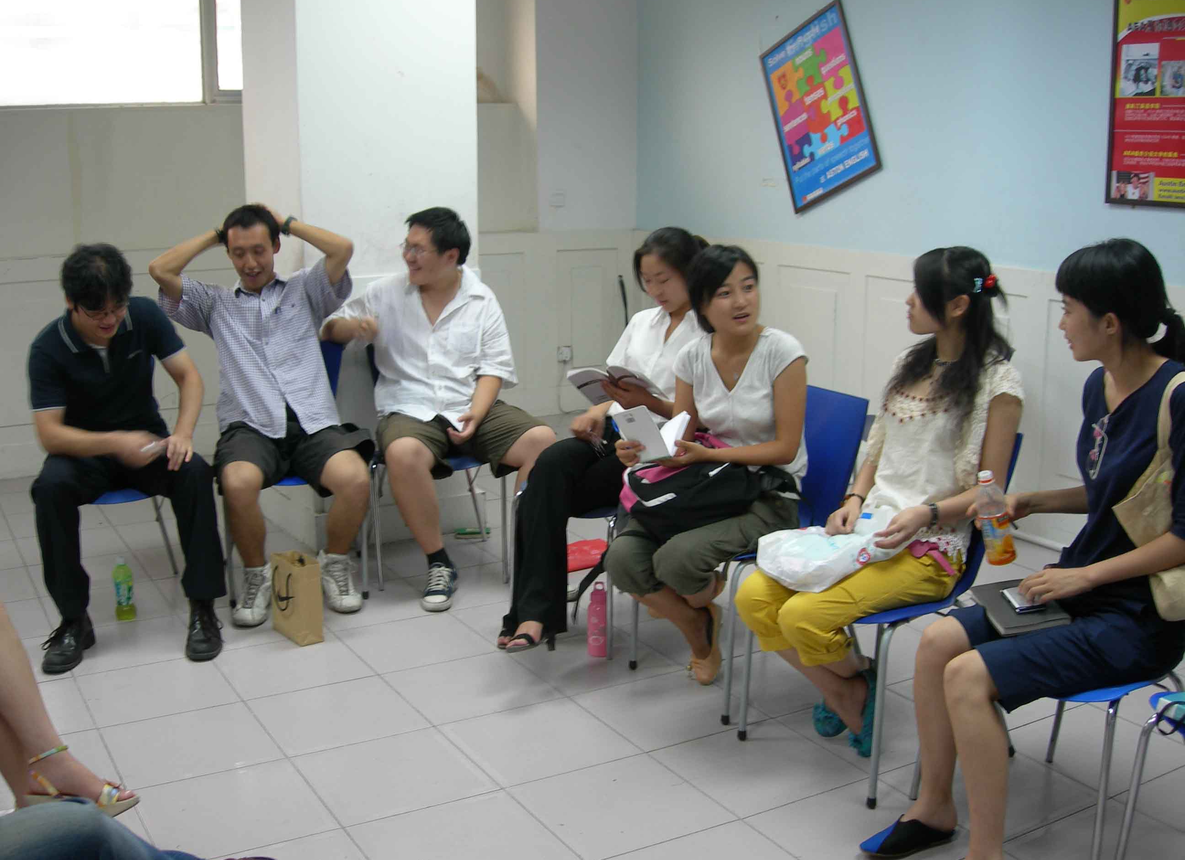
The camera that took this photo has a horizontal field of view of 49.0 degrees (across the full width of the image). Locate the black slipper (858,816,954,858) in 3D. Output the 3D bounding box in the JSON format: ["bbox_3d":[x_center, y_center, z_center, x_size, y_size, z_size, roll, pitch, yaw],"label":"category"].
[{"bbox_3d":[0.665,0.872,2.757,0.240,0.070,0.090,-3,12,-14],"label":"black slipper"}]

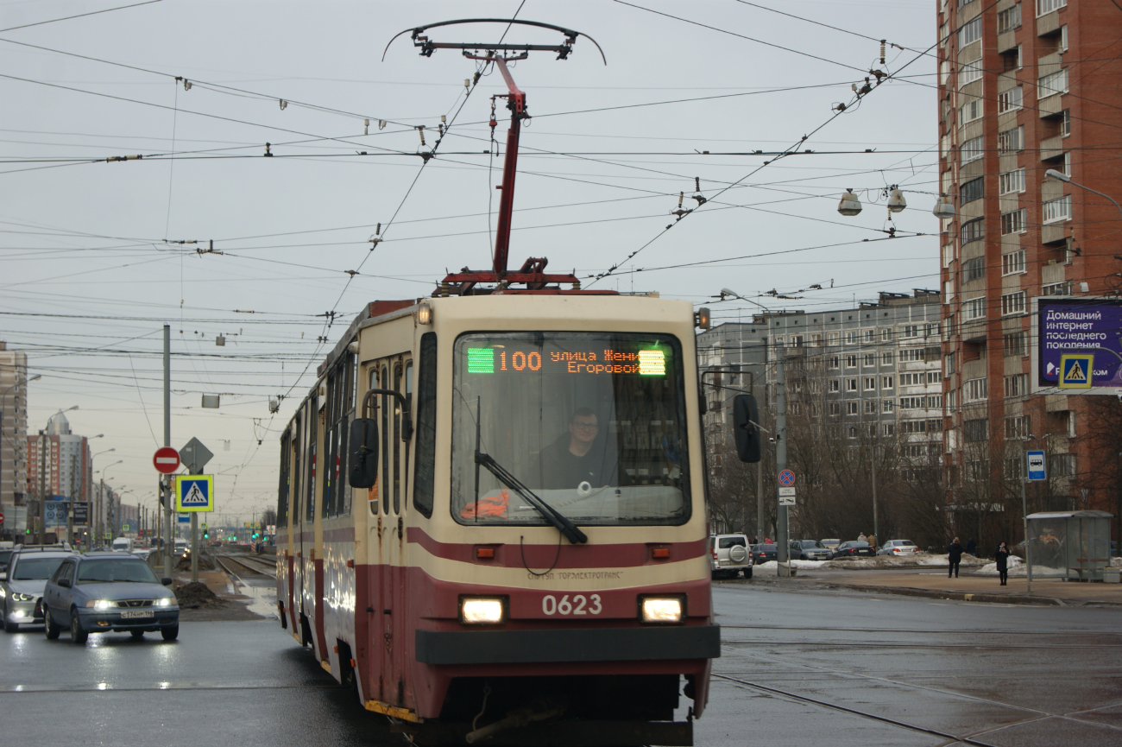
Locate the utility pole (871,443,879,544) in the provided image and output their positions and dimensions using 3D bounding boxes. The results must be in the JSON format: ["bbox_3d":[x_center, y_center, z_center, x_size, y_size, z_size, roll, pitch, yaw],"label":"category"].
[{"bbox_3d":[19.296,7.918,157.000,0.180,7.300,0.180,-2,-4,0],"label":"utility pole"}]

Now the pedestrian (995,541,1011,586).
[{"bbox_3d":[15.837,6.796,91.500,0.550,1.610,0.420,0,-4,4],"label":"pedestrian"}]

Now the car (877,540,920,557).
[{"bbox_3d":[20.100,10.653,152.054,1.760,1.470,4.530,0,-4,-5],"label":"car"}]

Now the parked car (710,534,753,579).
[{"bbox_3d":[7.170,8.097,113.458,1.920,1.960,4.720,1,-4,-7],"label":"parked car"}]

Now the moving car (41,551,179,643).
[{"bbox_3d":[-7.343,3.618,41.583,1.680,1.400,4.480,1,-4,-21],"label":"moving car"}]

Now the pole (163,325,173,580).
[{"bbox_3d":[-10.241,2.339,66.500,0.190,7.200,0.190,-1,-4,0],"label":"pole"}]

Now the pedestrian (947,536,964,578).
[{"bbox_3d":[16.390,7.644,106.000,0.600,1.690,0.380,0,-4,5],"label":"pedestrian"}]

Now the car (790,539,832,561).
[{"bbox_3d":[14.984,10.873,153.915,1.820,1.660,4.300,1,-4,-13],"label":"car"}]

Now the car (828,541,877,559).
[{"bbox_3d":[17.492,10.733,152.086,1.840,1.470,4.600,0,-4,-6],"label":"car"}]

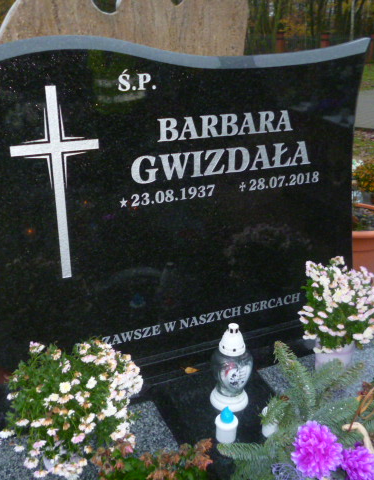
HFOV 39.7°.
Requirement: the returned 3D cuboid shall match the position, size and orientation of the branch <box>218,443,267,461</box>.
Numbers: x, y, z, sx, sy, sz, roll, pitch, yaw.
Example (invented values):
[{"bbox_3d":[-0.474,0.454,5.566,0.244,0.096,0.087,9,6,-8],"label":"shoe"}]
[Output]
[{"bbox_3d":[0.119,0.452,1.106,0.102,0.030,0.035,3,22,7],"label":"branch"}]

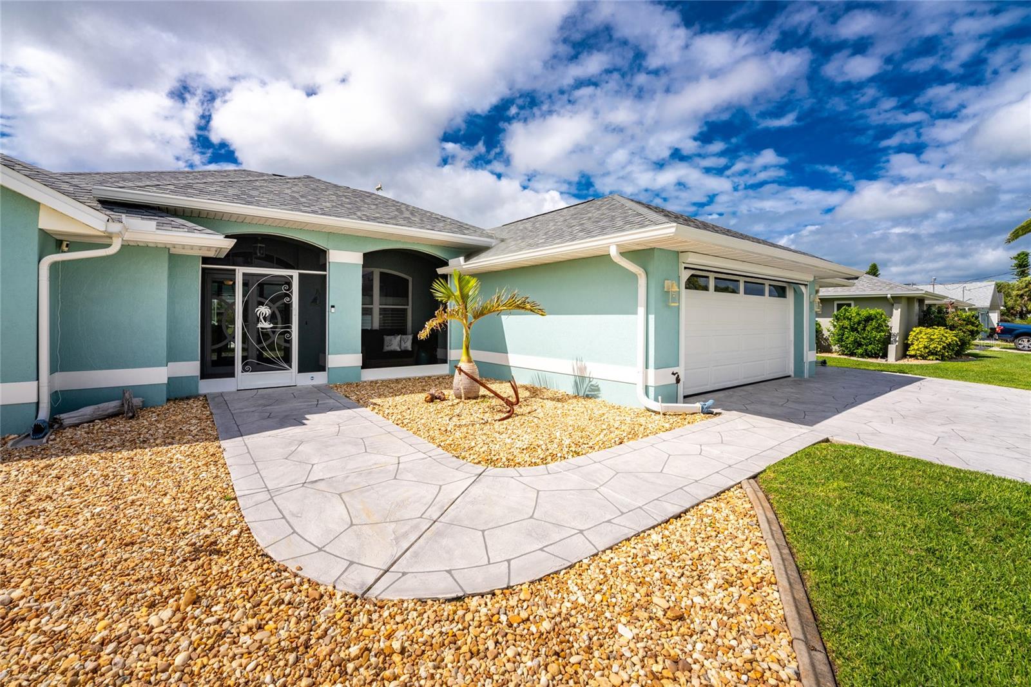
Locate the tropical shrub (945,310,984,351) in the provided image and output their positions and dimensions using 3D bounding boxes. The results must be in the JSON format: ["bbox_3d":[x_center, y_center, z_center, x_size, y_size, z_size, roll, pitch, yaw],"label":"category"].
[{"bbox_3d":[18.677,-0.470,16.700,1.250,1.850,1.250,-2,3,-36],"label":"tropical shrub"}]

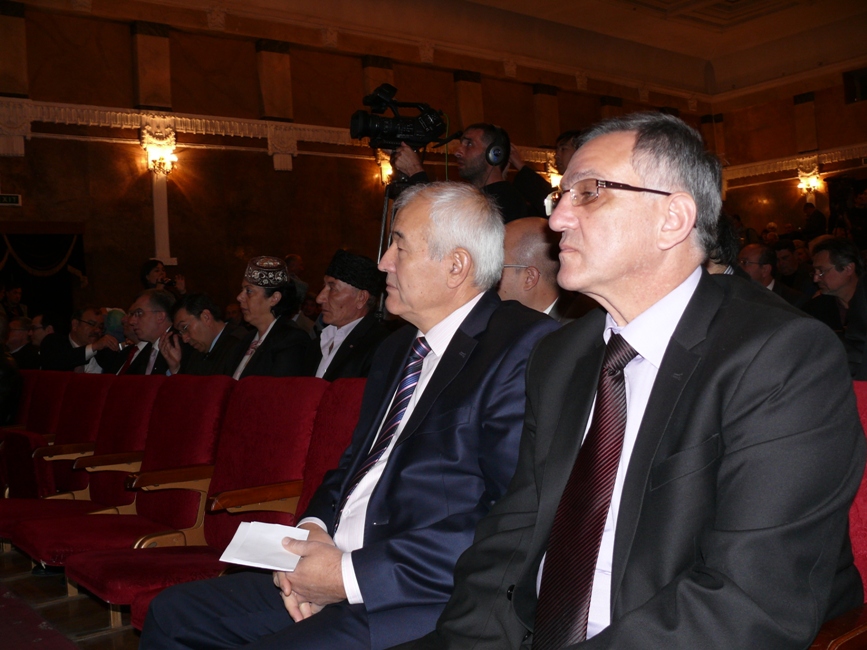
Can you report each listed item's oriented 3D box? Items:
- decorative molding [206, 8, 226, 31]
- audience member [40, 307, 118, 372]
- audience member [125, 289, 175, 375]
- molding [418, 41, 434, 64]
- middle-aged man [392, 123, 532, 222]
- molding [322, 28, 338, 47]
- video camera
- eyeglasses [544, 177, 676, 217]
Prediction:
[{"bbox_3d":[-2.925,-4.131,11.815,0.237,0.301,0.120,-4,1,-40],"label":"decorative molding"},{"bbox_3d":[-1.966,0.528,4.768,0.600,1.230,0.750,-4,1,6],"label":"audience member"},{"bbox_3d":[-1.375,0.476,3.899,0.780,1.280,0.550,-4,1,-40],"label":"audience member"},{"bbox_3d":[-0.113,-4.398,14.147,0.237,0.301,0.120,-4,1,-40],"label":"molding"},{"bbox_3d":[0.205,0.097,3.461,0.600,1.780,0.580,-4,1,-22],"label":"middle-aged man"},{"bbox_3d":[-1.525,-4.256,12.976,0.237,0.301,0.120,-4,1,-40],"label":"molding"},{"bbox_3d":[-0.128,-0.781,3.300,0.340,0.215,0.170,-4,1,-16],"label":"video camera"},{"bbox_3d":[0.227,-0.149,1.126,0.145,0.048,0.142,4,-1,-20],"label":"eyeglasses"}]

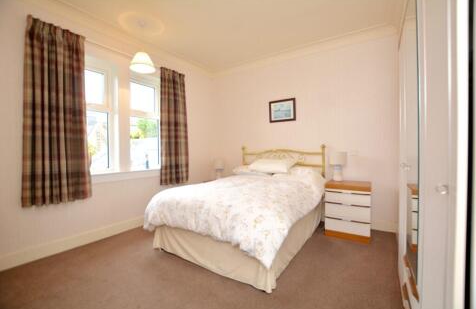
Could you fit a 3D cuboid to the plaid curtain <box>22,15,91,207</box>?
[{"bbox_3d":[-1.877,-0.417,2.074,0.139,1.824,0.538,1,2,35],"label":"plaid curtain"}]

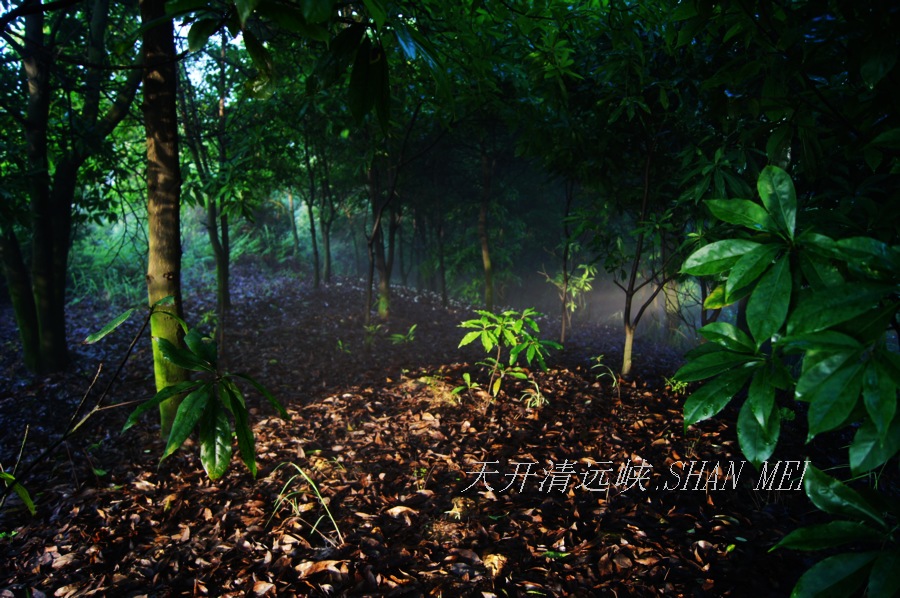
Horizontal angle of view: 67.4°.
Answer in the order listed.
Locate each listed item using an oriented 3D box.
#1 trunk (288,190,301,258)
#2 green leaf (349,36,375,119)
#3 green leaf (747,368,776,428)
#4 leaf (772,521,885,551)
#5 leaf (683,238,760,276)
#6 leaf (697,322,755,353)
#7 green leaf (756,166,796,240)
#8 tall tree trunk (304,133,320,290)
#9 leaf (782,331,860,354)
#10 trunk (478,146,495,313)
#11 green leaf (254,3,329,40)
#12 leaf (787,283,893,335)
[{"bbox_3d":[-4.151,-1.989,18.000,0.180,1.815,0.170,0,5,0],"label":"trunk"},{"bbox_3d":[-0.184,-0.458,1.400,0.055,0.175,0.045,0,5,0],"label":"green leaf"},{"bbox_3d":[0.578,0.186,1.250,0.056,0.122,0.050,0,5,0],"label":"green leaf"},{"bbox_3d":[0.646,0.403,1.150,0.180,0.055,0.070,1,5,6],"label":"leaf"},{"bbox_3d":[0.489,-0.075,1.220,0.145,0.069,0.060,0,5,0],"label":"leaf"},{"bbox_3d":[0.523,0.073,1.280,0.112,0.053,0.070,1,5,6],"label":"leaf"},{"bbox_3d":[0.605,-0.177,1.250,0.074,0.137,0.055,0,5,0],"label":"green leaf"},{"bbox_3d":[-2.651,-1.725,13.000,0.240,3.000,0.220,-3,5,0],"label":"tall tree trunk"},{"bbox_3d":[0.661,0.077,1.200,0.148,0.045,0.070,1,5,6],"label":"leaf"},{"bbox_3d":[0.557,-1.046,10.300,0.210,2.505,0.200,0,5,0],"label":"trunk"},{"bbox_3d":[-0.306,-0.531,1.300,0.143,0.081,0.060,0,5,0],"label":"green leaf"},{"bbox_3d":[0.667,0.016,1.150,0.186,0.089,0.070,0,5,0],"label":"leaf"}]

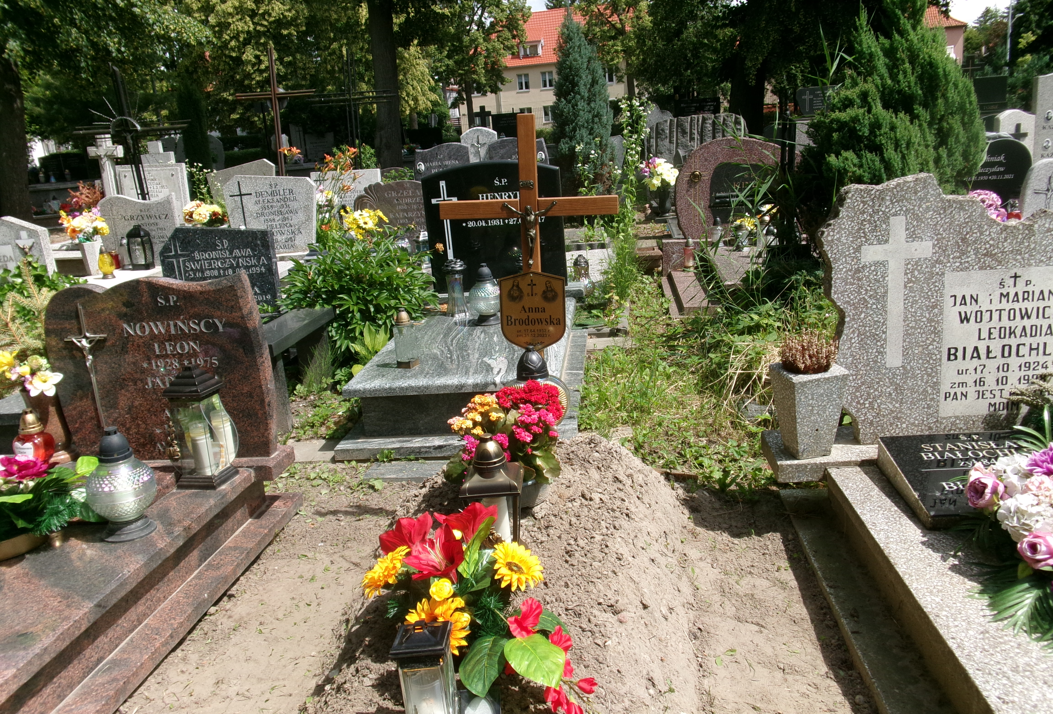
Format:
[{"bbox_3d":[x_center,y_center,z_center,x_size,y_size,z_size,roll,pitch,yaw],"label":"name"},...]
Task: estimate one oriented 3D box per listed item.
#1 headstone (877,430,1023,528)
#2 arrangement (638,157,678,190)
[{"bbox_3d":[1.403,0.346,2.480,0.580,0.090,0.520,-3,13,7],"label":"headstone"},{"bbox_3d":[1.518,-2.116,9.826,0.440,0.370,0.400,-3,14,6],"label":"arrangement"}]

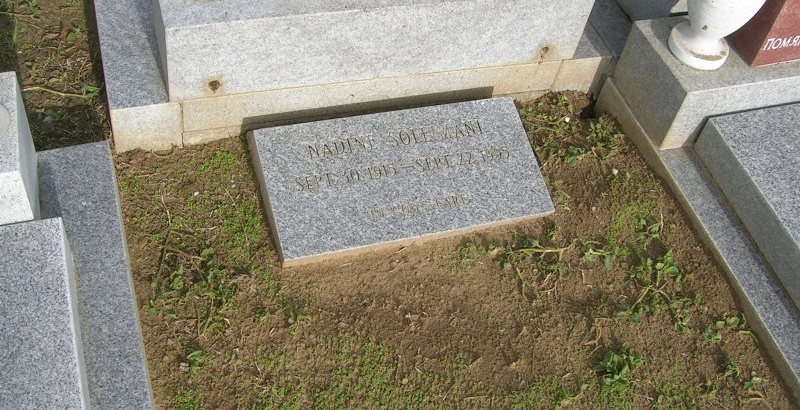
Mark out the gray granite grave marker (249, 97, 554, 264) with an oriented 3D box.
[{"bbox_3d":[0.007,-0.054,1.822,0.630,0.090,0.308,-10,69,-18],"label":"gray granite grave marker"}]

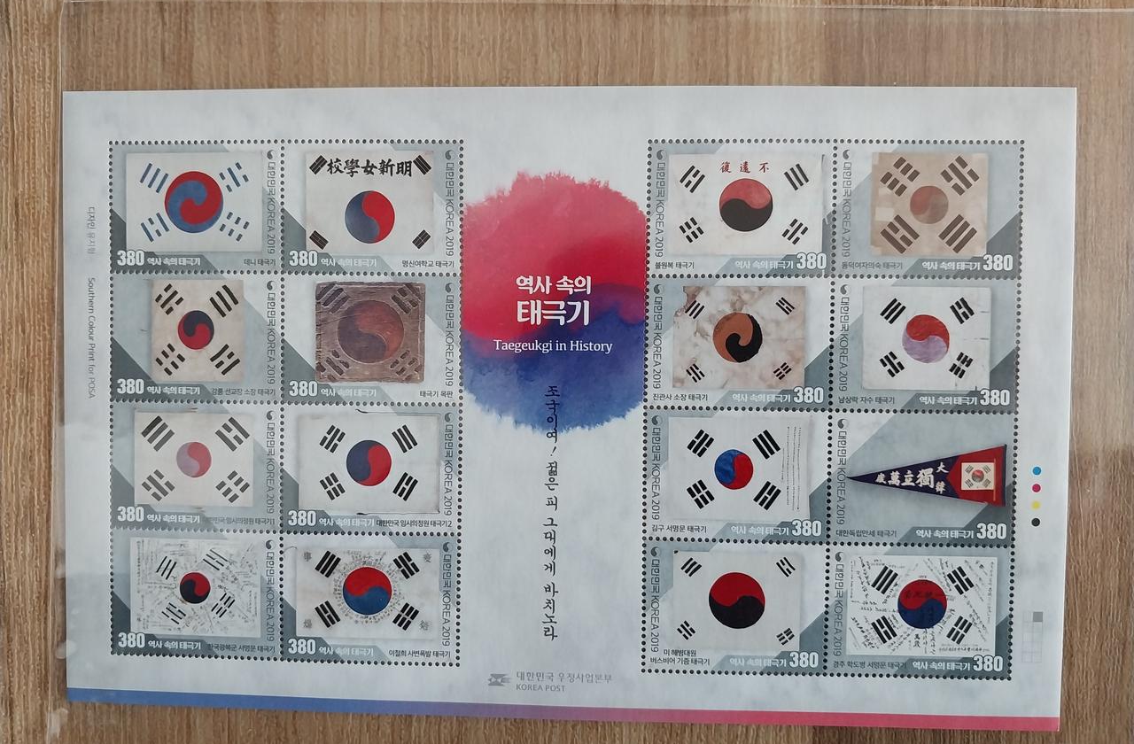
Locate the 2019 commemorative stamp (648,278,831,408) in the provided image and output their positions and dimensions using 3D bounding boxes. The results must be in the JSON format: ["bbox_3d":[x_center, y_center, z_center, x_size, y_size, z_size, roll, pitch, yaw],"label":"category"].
[{"bbox_3d":[0.038,-0.006,0.187,0.040,0.001,0.029,1,91,3],"label":"2019 commemorative stamp"}]

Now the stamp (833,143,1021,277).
[{"bbox_3d":[0.075,-0.034,0.178,0.038,0.001,0.028,1,91,3],"label":"stamp"}]

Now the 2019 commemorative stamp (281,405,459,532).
[{"bbox_3d":[-0.043,0.021,0.185,0.038,0.001,0.028,1,91,3],"label":"2019 commemorative stamp"}]

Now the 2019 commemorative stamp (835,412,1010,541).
[{"bbox_3d":[0.077,0.023,0.186,0.040,0.001,0.029,1,91,3],"label":"2019 commemorative stamp"}]

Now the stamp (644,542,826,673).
[{"bbox_3d":[0.036,0.050,0.182,0.038,0.001,0.028,1,91,3],"label":"stamp"}]

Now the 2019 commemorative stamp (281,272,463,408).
[{"bbox_3d":[-0.042,-0.007,0.184,0.038,0.001,0.028,1,91,3],"label":"2019 commemorative stamp"}]

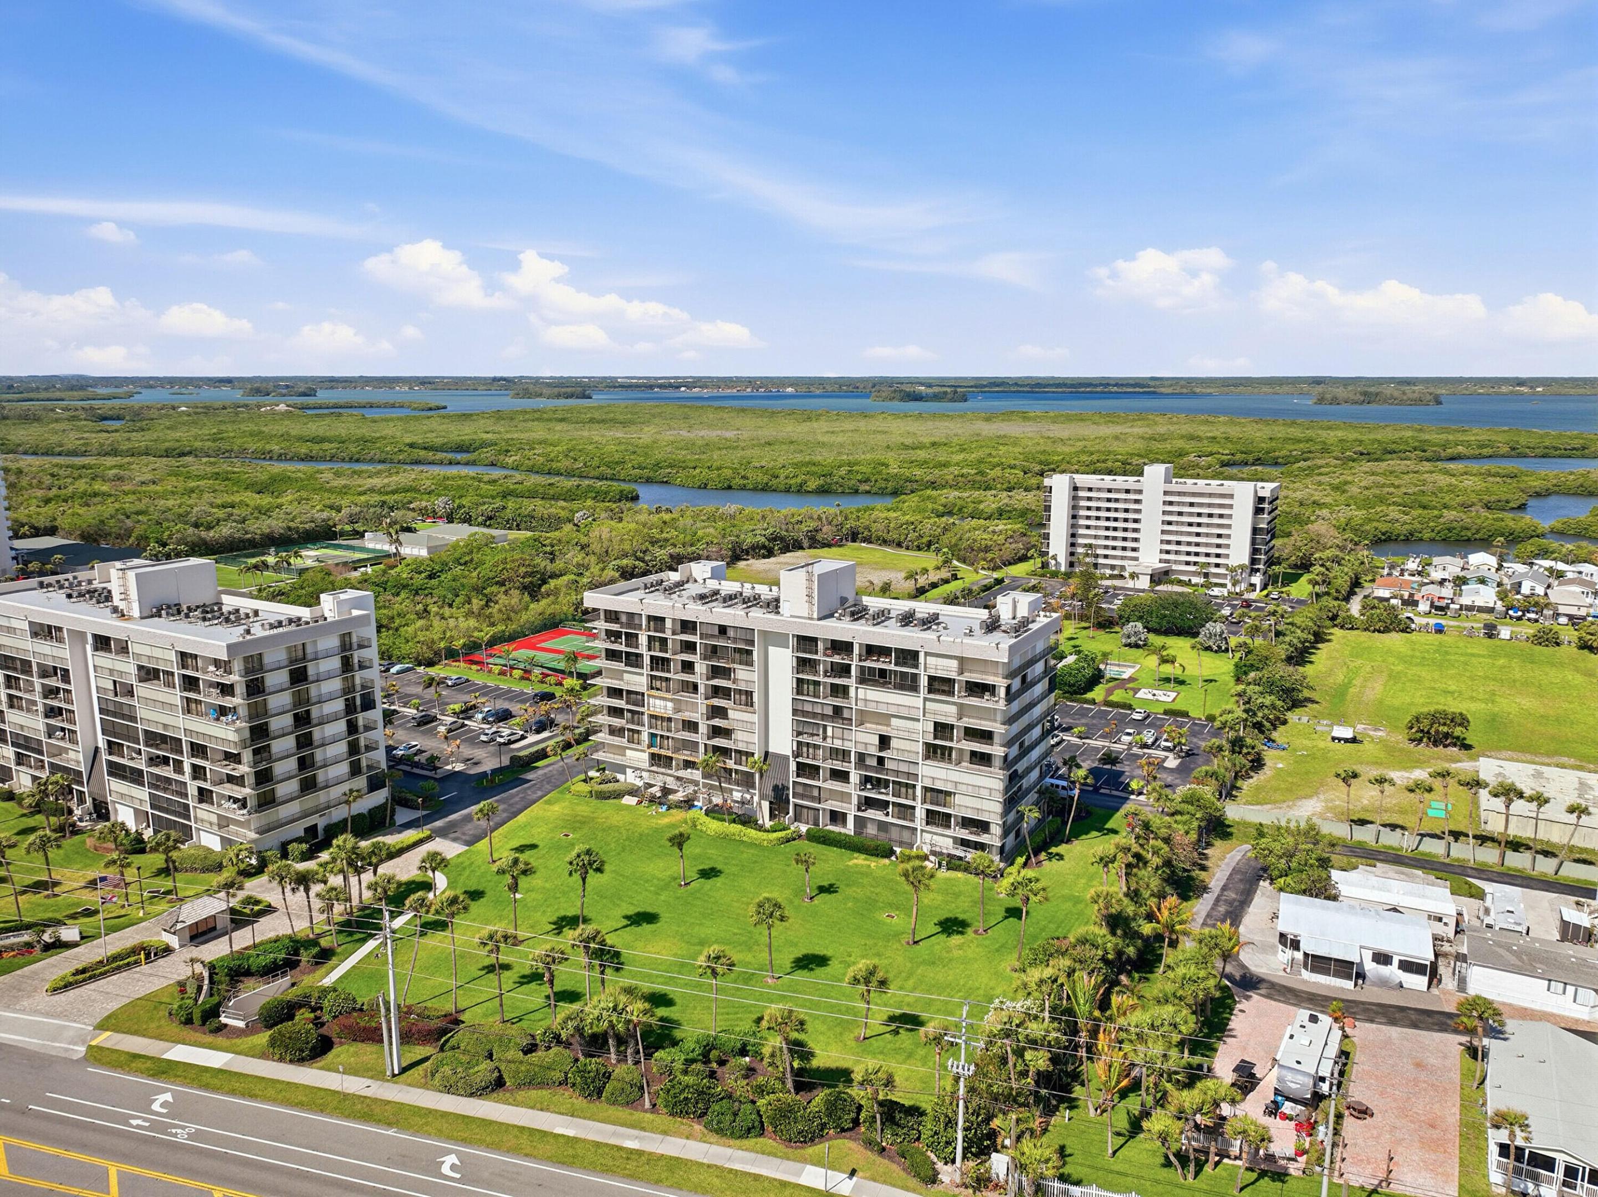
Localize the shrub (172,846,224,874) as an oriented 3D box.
[{"bbox_3d":[-66.745,28.944,123.350,6.209,2.080,4.222,3,12,16],"label":"shrub"}]

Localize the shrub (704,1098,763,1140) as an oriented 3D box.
[{"bbox_3d":[-4.787,37.758,80.778,4.457,1.786,2.941,3,12,16],"label":"shrub"}]

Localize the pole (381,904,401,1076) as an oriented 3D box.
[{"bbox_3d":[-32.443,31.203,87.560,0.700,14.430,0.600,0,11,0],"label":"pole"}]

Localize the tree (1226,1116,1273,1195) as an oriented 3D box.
[{"bbox_3d":[29.862,37.284,73.911,3.003,5.452,3.003,0,12,0],"label":"tree"}]

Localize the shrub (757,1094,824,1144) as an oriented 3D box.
[{"bbox_3d":[-0.611,37.243,80.272,4.600,2.150,3.600,3,12,16],"label":"shrub"}]

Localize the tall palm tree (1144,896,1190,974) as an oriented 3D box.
[{"bbox_3d":[34.117,31.352,103.197,4.800,8.040,4.800,0,11,0],"label":"tall palm tree"}]

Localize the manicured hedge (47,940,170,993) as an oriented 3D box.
[{"bbox_3d":[-64.055,33.774,102.827,10.000,0.850,2.680,-11,16,-43],"label":"manicured hedge"}]

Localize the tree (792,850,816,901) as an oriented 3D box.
[{"bbox_3d":[0.646,28.896,115.143,2.199,5.414,2.199,0,12,0],"label":"tree"}]

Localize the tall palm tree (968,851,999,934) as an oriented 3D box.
[{"bbox_3d":[17.941,28.757,108.123,2.784,8.506,2.784,0,12,0],"label":"tall palm tree"}]

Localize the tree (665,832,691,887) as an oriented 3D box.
[{"bbox_3d":[-12.492,27.639,117.773,2.400,6.100,2.300,0,11,0],"label":"tree"}]

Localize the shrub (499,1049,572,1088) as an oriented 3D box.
[{"bbox_3d":[-20.799,37.554,88.568,5.500,1.600,3.600,2,12,8],"label":"shrub"}]

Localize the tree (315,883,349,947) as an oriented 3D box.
[{"bbox_3d":[-44.371,30.334,105.763,2.890,6.291,2.890,0,12,0],"label":"tree"}]

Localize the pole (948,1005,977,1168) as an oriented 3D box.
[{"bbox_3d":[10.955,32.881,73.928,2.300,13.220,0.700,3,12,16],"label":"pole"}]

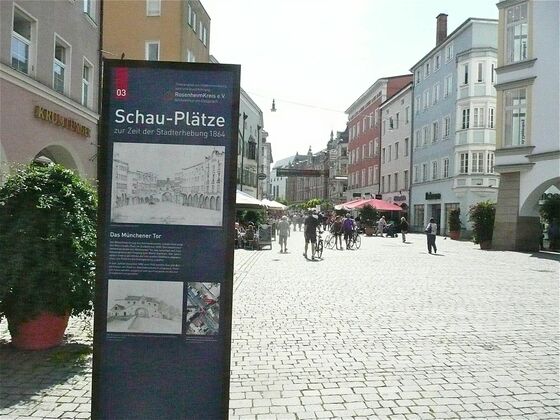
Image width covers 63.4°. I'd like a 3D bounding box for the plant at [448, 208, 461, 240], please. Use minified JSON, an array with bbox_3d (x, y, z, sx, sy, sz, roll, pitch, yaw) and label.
[{"bbox_3d":[13.251,1.090,34.300,0.970,2.450,0.970,2,0,-5],"label":"plant"}]

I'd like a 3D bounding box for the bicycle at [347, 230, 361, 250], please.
[{"bbox_3d":[3.710,1.406,22.500,0.580,1.050,1.750,2,-1,-12],"label":"bicycle"}]

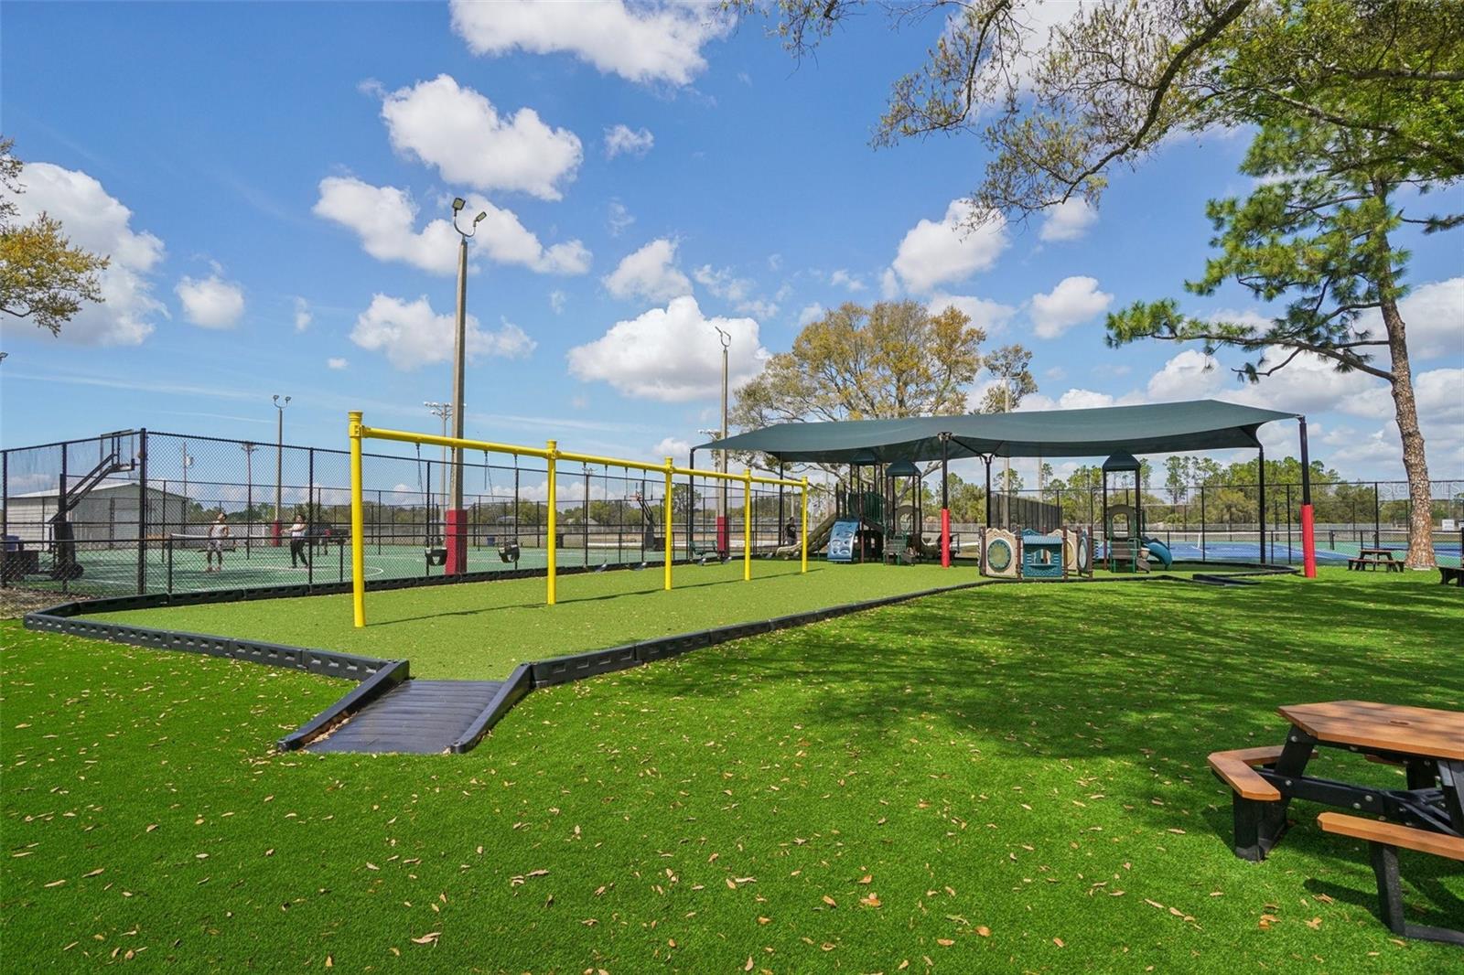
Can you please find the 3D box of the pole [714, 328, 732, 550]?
[{"bbox_3d":[-0.469,-2.247,31.623,0.650,11.280,0.950,-2,-4,25],"label":"pole"}]

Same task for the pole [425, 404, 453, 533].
[{"bbox_3d":[-31.646,-1.697,71.735,4.200,15.050,1.000,1,-4,-14],"label":"pole"}]

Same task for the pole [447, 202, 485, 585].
[{"bbox_3d":[-7.936,-3.084,19.469,0.650,11.430,0.950,-3,-5,44],"label":"pole"}]

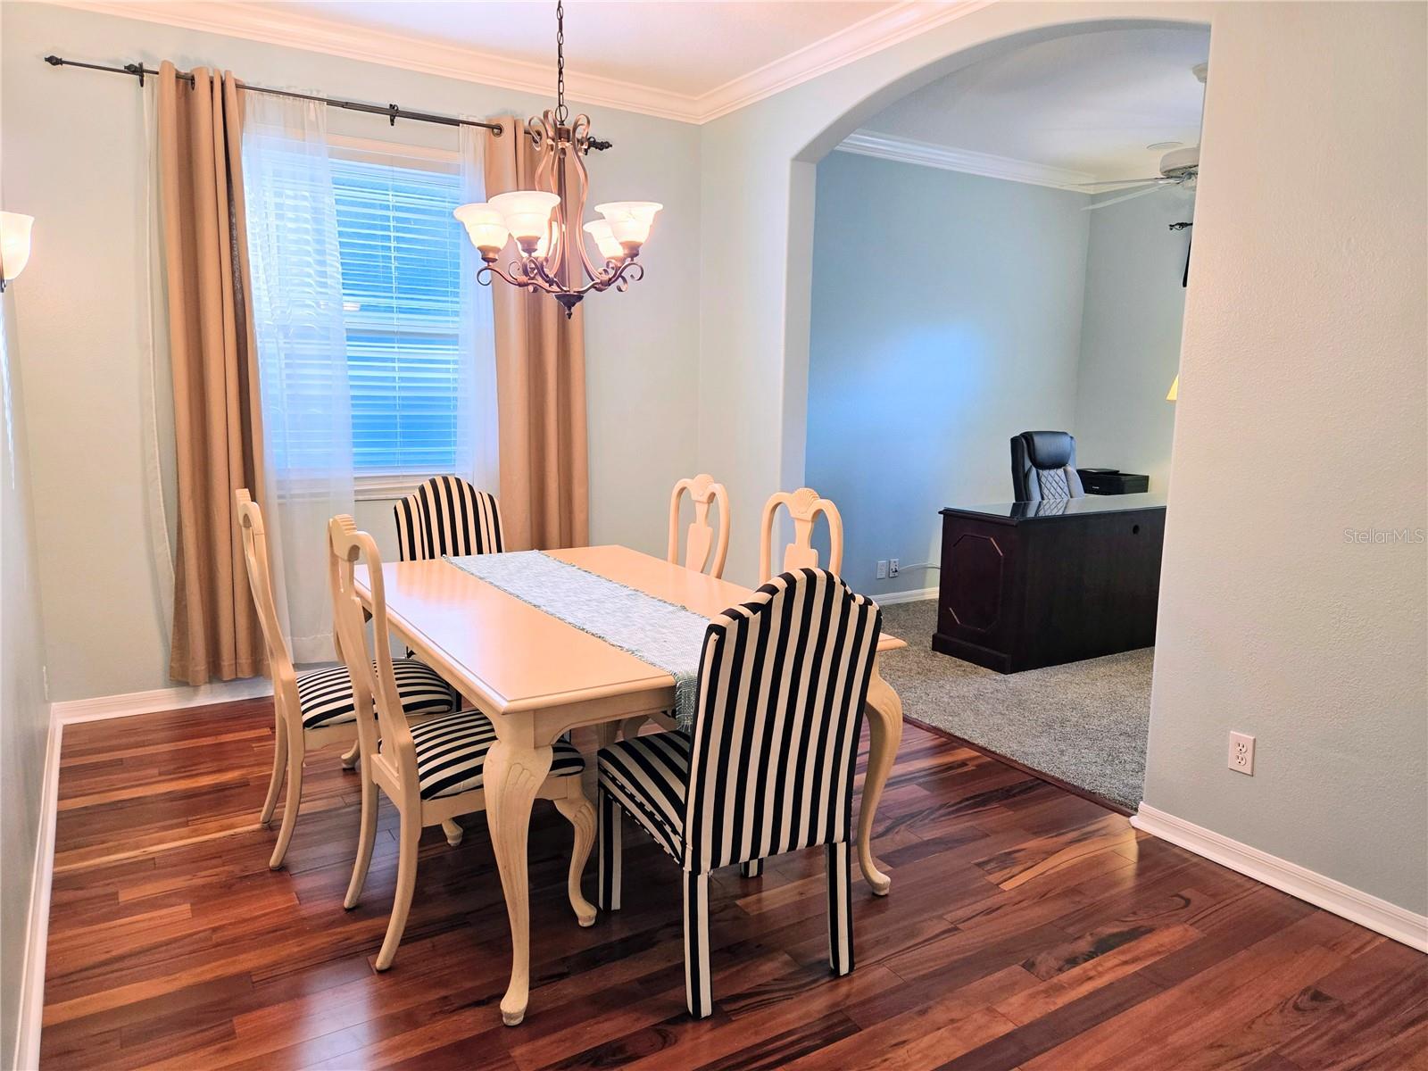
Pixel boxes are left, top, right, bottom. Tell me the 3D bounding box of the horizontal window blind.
[{"bbox_3d":[-1.588,-0.988,4.404,0.909,1.420,0.050,-5,11,-32],"label":"horizontal window blind"}]

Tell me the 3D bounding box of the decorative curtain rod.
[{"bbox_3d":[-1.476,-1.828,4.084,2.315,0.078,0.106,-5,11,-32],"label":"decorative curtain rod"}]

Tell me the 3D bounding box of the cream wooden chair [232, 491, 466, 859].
[{"bbox_3d":[-1.123,0.392,2.941,0.561,1.093,0.518,-4,11,-30],"label":"cream wooden chair"}]

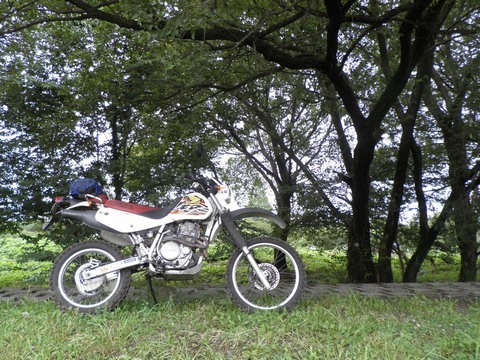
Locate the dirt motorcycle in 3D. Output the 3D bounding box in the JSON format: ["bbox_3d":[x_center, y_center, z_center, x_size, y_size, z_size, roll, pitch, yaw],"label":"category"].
[{"bbox_3d":[-0.530,0.575,3.200,2.170,1.170,0.820,1,-23,-7],"label":"dirt motorcycle"}]

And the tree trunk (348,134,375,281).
[{"bbox_3d":[1.880,0.429,5.837,0.400,2.250,0.400,0,-10,0],"label":"tree trunk"}]

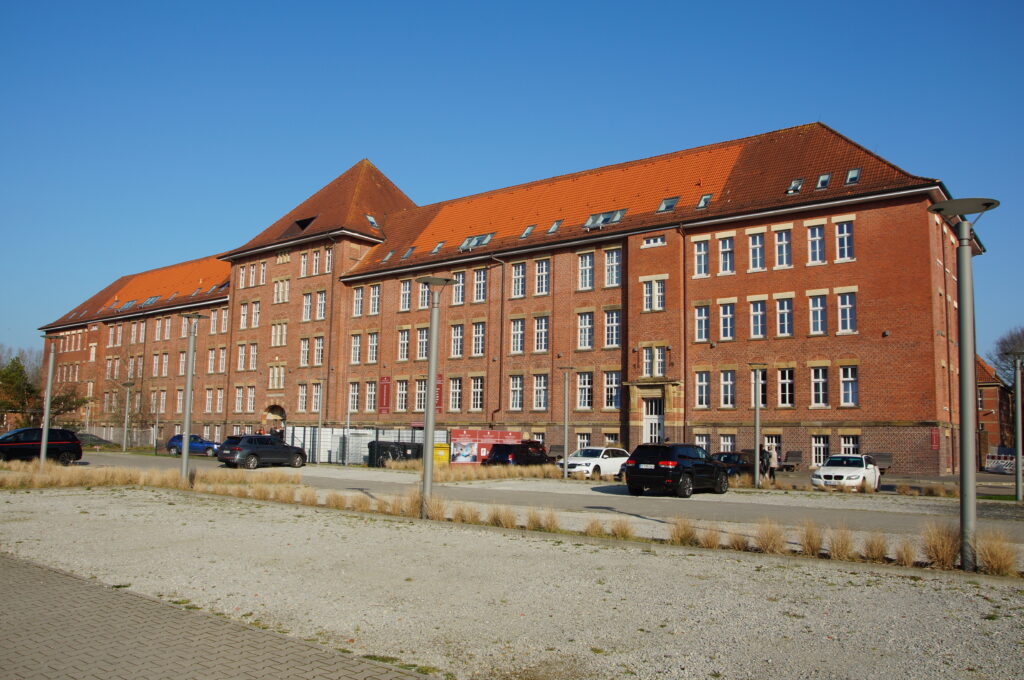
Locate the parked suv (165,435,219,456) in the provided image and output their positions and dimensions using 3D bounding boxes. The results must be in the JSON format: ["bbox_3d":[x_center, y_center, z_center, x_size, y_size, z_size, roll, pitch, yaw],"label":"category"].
[{"bbox_3d":[-24.353,8.047,58.500,4.350,1.640,1.810,2,-8,-3],"label":"parked suv"}]

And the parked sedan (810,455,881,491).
[{"bbox_3d":[13.604,5.397,31.100,1.830,1.450,4.700,-4,-9,35],"label":"parked sedan"}]

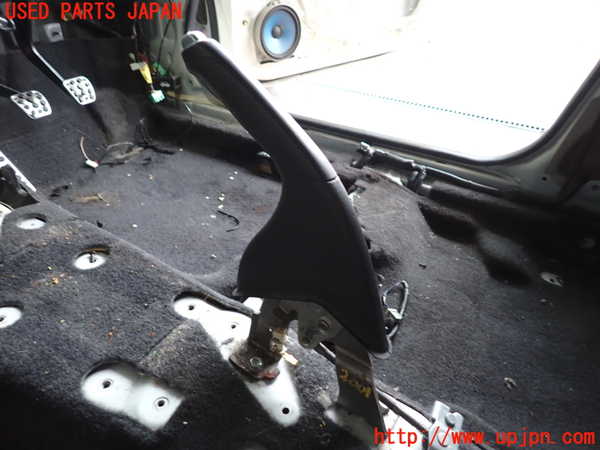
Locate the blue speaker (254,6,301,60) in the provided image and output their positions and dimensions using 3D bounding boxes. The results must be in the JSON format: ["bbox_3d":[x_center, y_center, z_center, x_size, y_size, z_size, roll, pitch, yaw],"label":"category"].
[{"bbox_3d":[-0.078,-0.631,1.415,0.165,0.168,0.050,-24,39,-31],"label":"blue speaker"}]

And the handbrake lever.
[{"bbox_3d":[-0.001,0.039,0.495,0.280,0.460,0.075,22,39,31],"label":"handbrake lever"}]

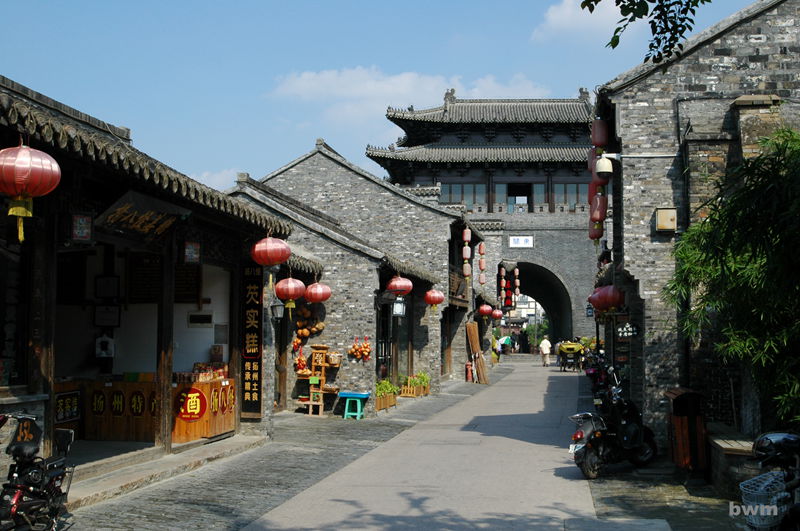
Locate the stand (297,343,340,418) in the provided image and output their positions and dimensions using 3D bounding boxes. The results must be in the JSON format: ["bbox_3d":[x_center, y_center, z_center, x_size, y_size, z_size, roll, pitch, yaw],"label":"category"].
[{"bbox_3d":[-1.570,2.215,17.950,0.750,1.380,0.450,-1,-5,10],"label":"stand"}]

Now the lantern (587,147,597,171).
[{"bbox_3d":[3.050,-1.671,14.600,0.225,0.380,0.225,-1,-5,10],"label":"lantern"}]

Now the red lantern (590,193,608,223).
[{"bbox_3d":[2.721,-0.786,12.700,0.235,0.390,0.235,-1,-5,10],"label":"red lantern"}]

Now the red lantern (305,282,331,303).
[{"bbox_3d":[-1.504,0.502,17.200,0.510,0.375,0.510,0,-5,0],"label":"red lantern"}]

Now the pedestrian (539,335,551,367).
[{"bbox_3d":[7.520,4.434,48.500,0.550,1.680,0.350,-1,-5,10],"label":"pedestrian"}]

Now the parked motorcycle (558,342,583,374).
[{"bbox_3d":[7.761,4.166,42.300,1.050,1.300,2.100,-1,-5,10],"label":"parked motorcycle"}]

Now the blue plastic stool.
[{"bbox_3d":[-0.867,2.647,17.750,0.580,0.530,0.450,-1,-5,10],"label":"blue plastic stool"}]

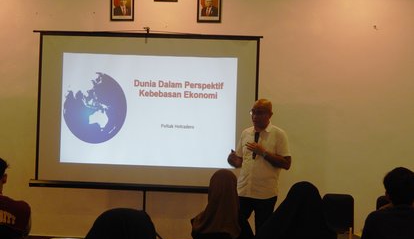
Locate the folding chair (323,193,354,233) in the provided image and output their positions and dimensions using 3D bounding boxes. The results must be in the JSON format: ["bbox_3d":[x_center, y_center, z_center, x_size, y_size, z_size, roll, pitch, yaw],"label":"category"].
[{"bbox_3d":[1.176,1.054,9.200,0.430,0.810,0.480,2,0,0],"label":"folding chair"}]

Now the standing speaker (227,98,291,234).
[{"bbox_3d":[0.424,0.619,8.550,0.530,1.640,0.420,2,0,26],"label":"standing speaker"}]

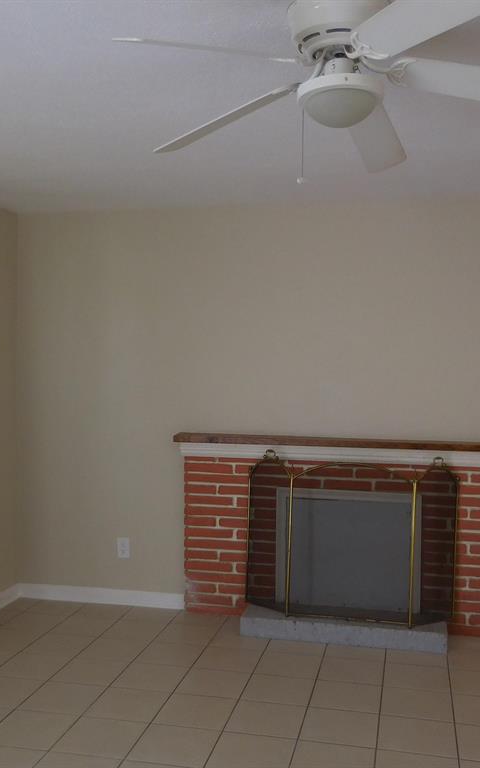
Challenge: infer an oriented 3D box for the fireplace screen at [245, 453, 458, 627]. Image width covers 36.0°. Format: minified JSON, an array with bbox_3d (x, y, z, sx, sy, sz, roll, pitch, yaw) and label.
[{"bbox_3d":[0.595,0.839,4.120,1.190,0.910,0.257,1,1,13],"label":"fireplace screen"}]

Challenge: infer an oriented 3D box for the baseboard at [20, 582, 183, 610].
[{"bbox_3d":[-0.872,1.331,4.635,1.110,0.088,0.015,1,1,13],"label":"baseboard"}]

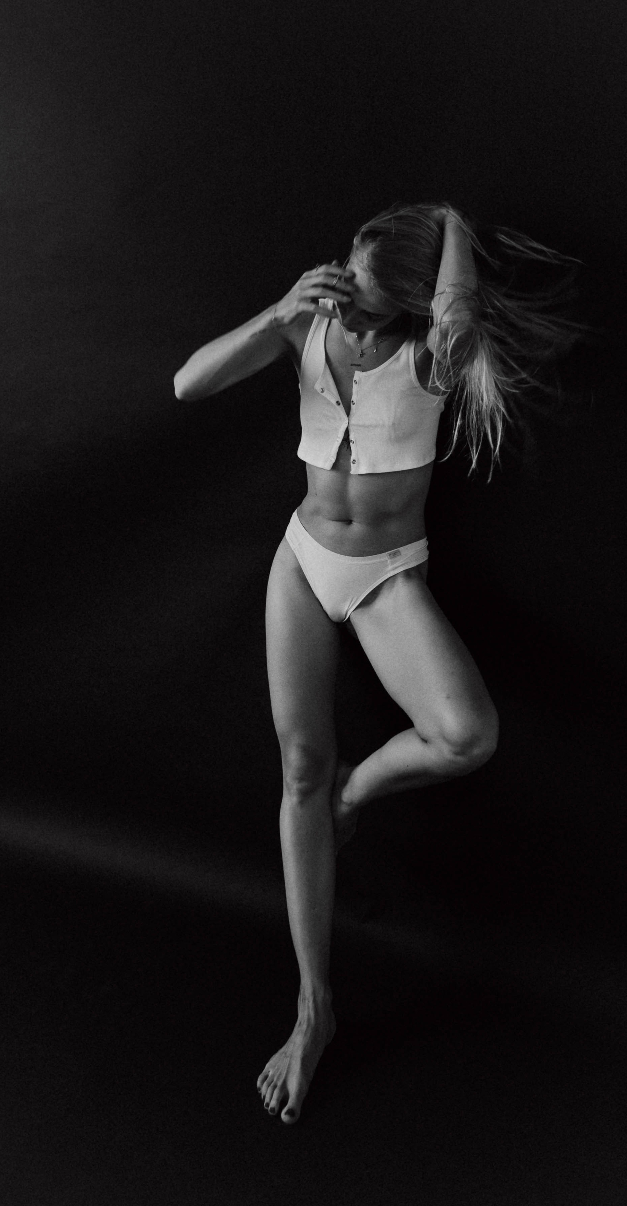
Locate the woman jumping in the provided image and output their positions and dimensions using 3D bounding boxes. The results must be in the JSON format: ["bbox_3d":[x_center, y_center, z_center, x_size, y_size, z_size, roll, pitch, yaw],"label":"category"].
[{"bbox_3d":[0.120,0.120,2.060,0.760,1.710,0.530,4,7,16],"label":"woman jumping"}]

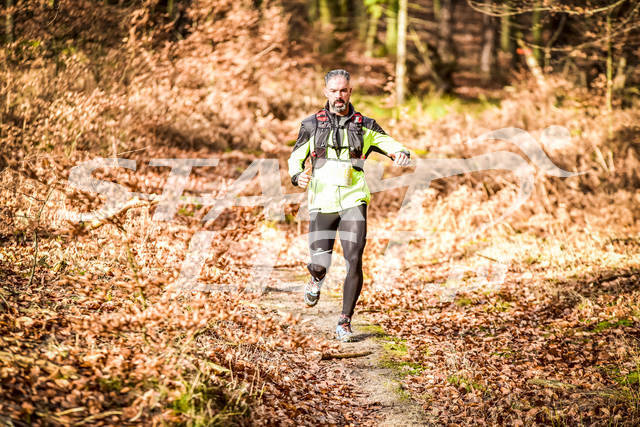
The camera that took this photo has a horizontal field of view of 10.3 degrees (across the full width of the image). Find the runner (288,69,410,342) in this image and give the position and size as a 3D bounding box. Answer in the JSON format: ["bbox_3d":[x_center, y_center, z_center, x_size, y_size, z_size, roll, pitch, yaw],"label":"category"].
[{"bbox_3d":[0.187,-0.051,22.600,0.770,1.730,0.750,0,1,-3],"label":"runner"}]

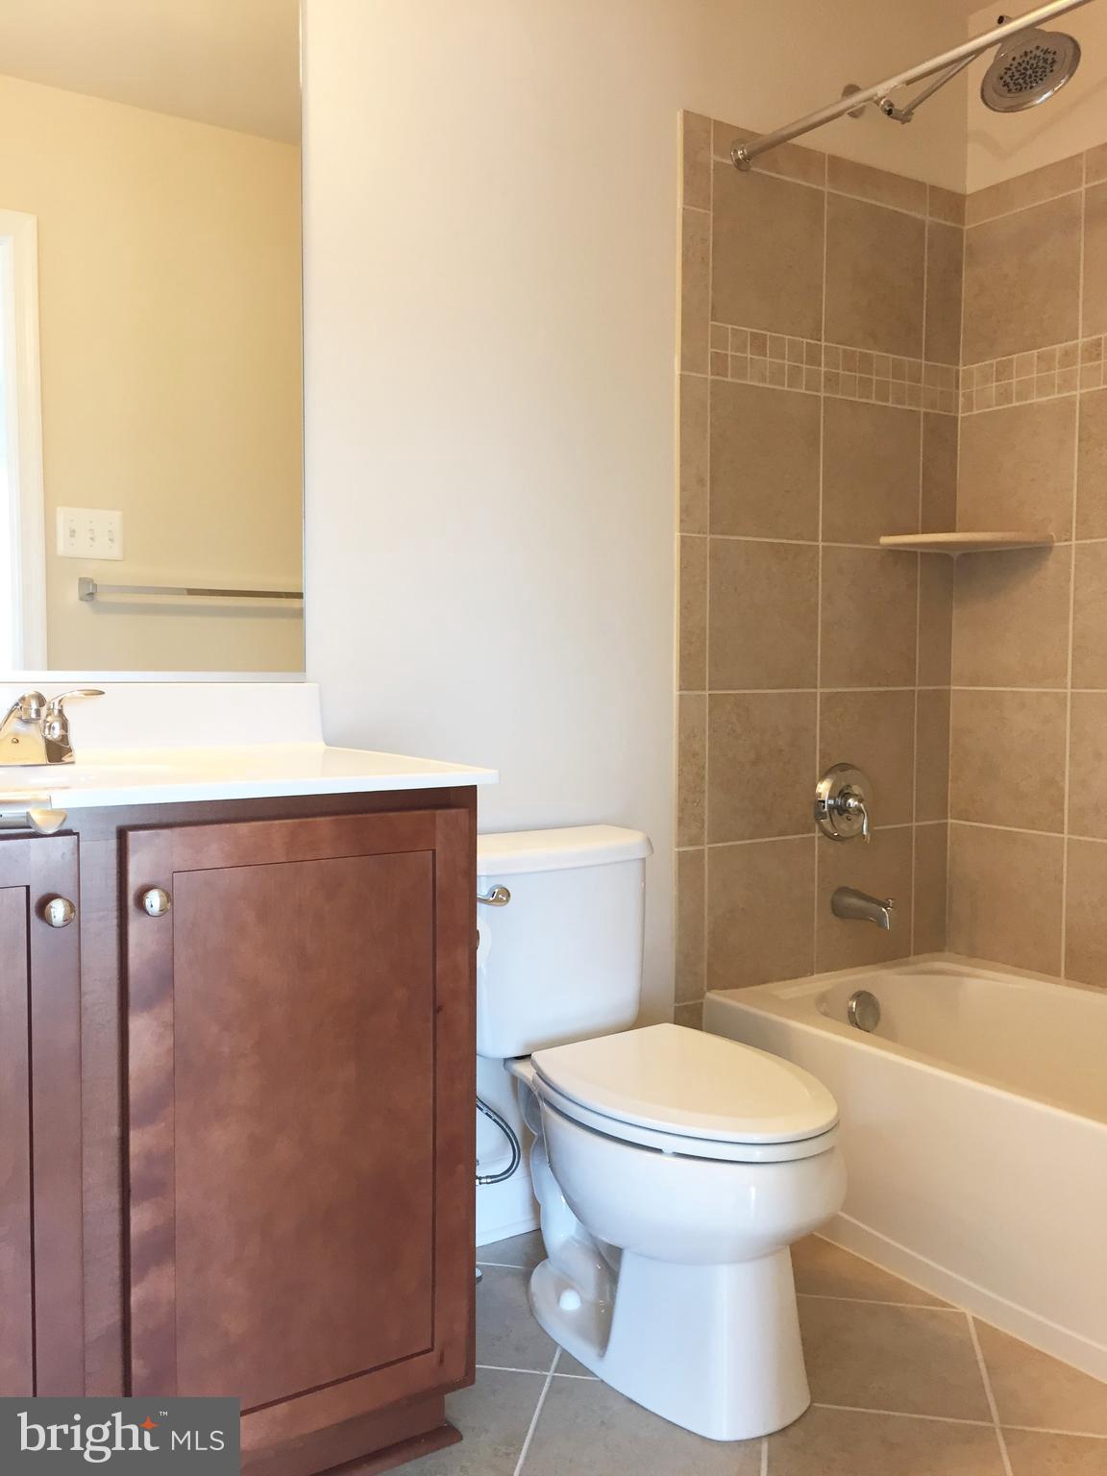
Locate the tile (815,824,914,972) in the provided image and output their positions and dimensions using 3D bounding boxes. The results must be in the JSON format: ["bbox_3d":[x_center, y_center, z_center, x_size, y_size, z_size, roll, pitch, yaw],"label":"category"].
[{"bbox_3d":[0.694,0.357,2.761,0.304,0.304,0.010,-3,5,-33],"label":"tile"}]

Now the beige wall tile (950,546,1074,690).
[{"bbox_3d":[1.002,-0.259,2.700,0.010,0.302,0.295,-2,5,-33],"label":"beige wall tile"}]

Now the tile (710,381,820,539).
[{"bbox_3d":[0.431,-0.553,2.503,0.304,0.304,0.010,-3,5,-33],"label":"tile"}]

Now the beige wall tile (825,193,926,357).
[{"bbox_3d":[0.695,-0.988,2.668,0.304,0.307,0.010,-3,5,-33],"label":"beige wall tile"}]

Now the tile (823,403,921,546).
[{"bbox_3d":[0.684,-0.563,2.657,0.300,0.302,0.010,-2,5,-33],"label":"tile"}]

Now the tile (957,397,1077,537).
[{"bbox_3d":[1.008,-0.567,2.694,0.010,0.304,0.296,-3,5,-33],"label":"tile"}]

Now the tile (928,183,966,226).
[{"bbox_3d":[0.868,-1.175,2.744,0.120,0.071,0.010,-3,5,-33],"label":"tile"}]

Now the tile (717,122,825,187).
[{"bbox_3d":[0.436,-1.170,2.488,0.302,0.071,0.010,-3,5,-33],"label":"tile"}]

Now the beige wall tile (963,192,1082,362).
[{"bbox_3d":[1.008,-0.979,2.664,0.010,0.305,0.296,-3,5,-33],"label":"beige wall tile"}]

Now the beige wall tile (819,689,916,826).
[{"bbox_3d":[0.694,0.048,2.740,0.304,0.306,0.010,-3,5,-33],"label":"beige wall tile"}]

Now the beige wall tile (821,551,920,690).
[{"bbox_3d":[0.694,-0.262,2.718,0.304,0.305,0.010,-3,5,-33],"label":"beige wall tile"}]

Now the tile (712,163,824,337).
[{"bbox_3d":[0.436,-0.977,2.502,0.302,0.307,0.010,-3,5,-33],"label":"tile"}]

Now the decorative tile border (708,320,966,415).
[{"bbox_3d":[0.619,-0.776,2.634,0.738,0.101,0.010,-3,5,-33],"label":"decorative tile border"}]

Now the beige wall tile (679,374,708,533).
[{"bbox_3d":[0.271,-0.545,2.392,0.071,0.302,0.010,-2,5,-33],"label":"beige wall tile"}]

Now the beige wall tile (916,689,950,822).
[{"bbox_3d":[0.864,0.040,2.814,0.120,0.303,0.010,-2,5,-33],"label":"beige wall tile"}]

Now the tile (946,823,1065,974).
[{"bbox_3d":[1.008,0.351,2.759,0.010,0.303,0.296,-3,5,-33],"label":"tile"}]

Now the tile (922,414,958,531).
[{"bbox_3d":[0.864,-0.570,2.772,0.120,0.302,0.010,-2,5,-33],"label":"tile"}]

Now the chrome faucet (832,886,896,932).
[{"bbox_3d":[0.661,0.361,2.618,0.064,0.070,0.137,-2,5,-33],"label":"chrome faucet"}]

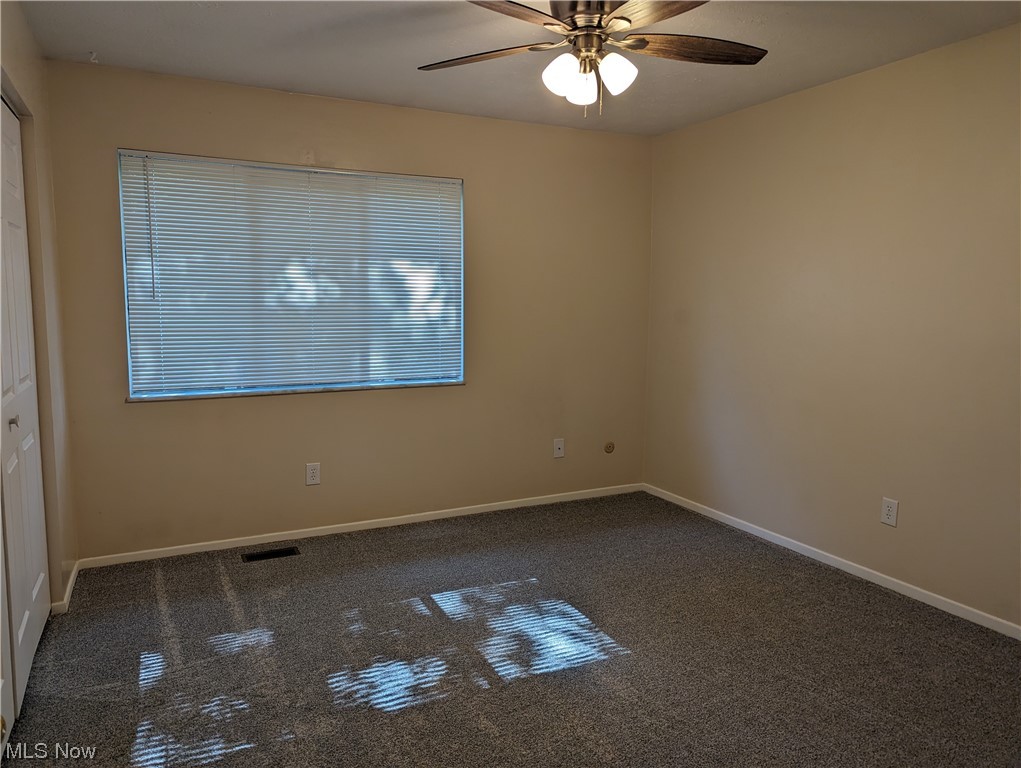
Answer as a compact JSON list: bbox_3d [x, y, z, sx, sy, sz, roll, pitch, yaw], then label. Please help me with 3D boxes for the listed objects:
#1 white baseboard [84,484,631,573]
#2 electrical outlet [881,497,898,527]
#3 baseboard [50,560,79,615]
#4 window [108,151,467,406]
[{"bbox_3d":[-0.598,0.818,4.290,3.473,0.058,0.016,-3,7,-26],"label":"white baseboard"},{"bbox_3d":[1.788,0.606,3.342,0.010,0.123,0.079,-3,7,-26],"label":"electrical outlet"},{"bbox_3d":[-2.050,0.928,3.267,0.065,0.058,0.539,-3,7,-26],"label":"baseboard"},{"bbox_3d":[-1.101,-0.566,3.900,1.803,1.220,0.080,-3,7,-26],"label":"window"}]

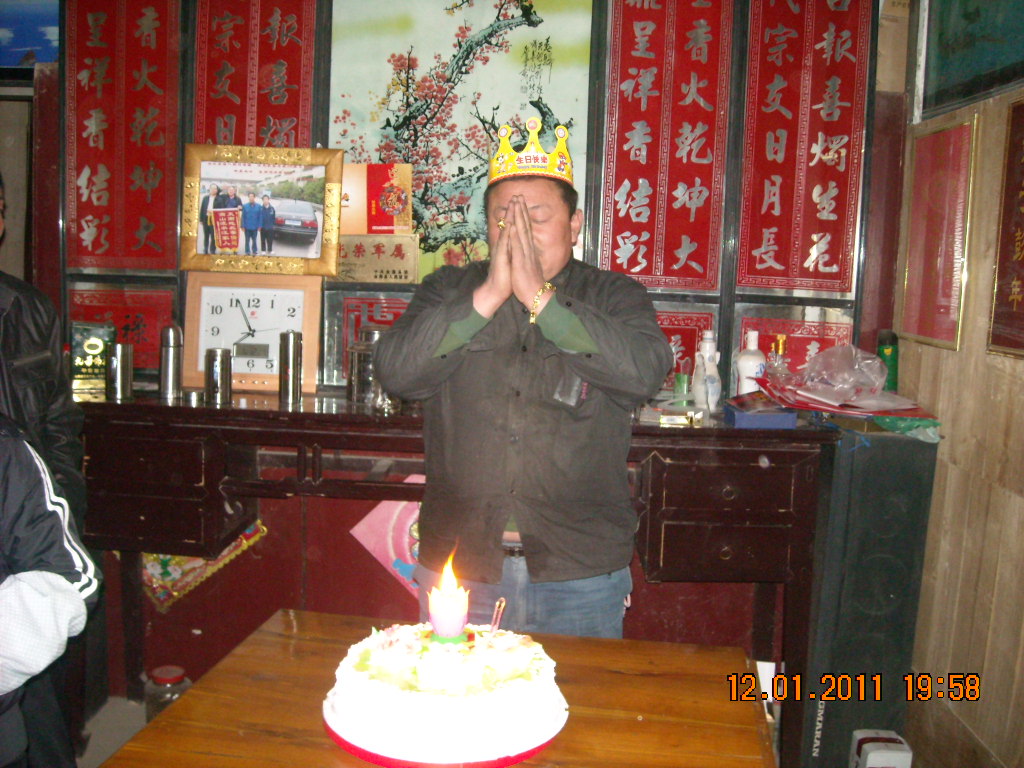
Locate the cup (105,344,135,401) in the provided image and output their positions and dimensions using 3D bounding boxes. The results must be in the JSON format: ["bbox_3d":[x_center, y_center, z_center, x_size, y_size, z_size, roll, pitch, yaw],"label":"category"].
[{"bbox_3d":[-1.175,-0.037,3.102,0.077,0.171,0.077,2,7,1],"label":"cup"}]

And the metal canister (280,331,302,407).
[{"bbox_3d":[-0.605,-0.045,2.850,0.063,0.190,0.063,2,8,3],"label":"metal canister"}]

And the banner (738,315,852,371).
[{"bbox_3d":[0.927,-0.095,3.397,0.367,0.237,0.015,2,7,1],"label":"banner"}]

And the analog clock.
[{"bbox_3d":[-0.841,-0.166,3.367,0.434,0.379,0.050,2,2,1],"label":"analog clock"}]

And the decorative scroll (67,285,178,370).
[{"bbox_3d":[-1.153,-0.167,3.065,0.323,0.249,0.020,2,8,3],"label":"decorative scroll"}]

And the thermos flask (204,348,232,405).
[{"bbox_3d":[-0.794,-0.024,2.816,0.070,0.144,0.070,2,8,0],"label":"thermos flask"}]

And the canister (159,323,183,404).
[{"bbox_3d":[-1.017,-0.061,3.096,0.067,0.233,0.067,2,7,1],"label":"canister"}]

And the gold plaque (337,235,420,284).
[{"bbox_3d":[-0.408,-0.363,2.987,0.283,0.139,0.018,2,8,3],"label":"gold plaque"}]

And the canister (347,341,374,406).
[{"bbox_3d":[-0.416,-0.031,2.897,0.076,0.162,0.076,2,8,3],"label":"canister"}]

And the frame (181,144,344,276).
[{"bbox_3d":[-0.800,-0.554,3.326,0.506,0.403,0.030,2,2,1],"label":"frame"}]

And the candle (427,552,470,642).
[{"bbox_3d":[-0.081,0.282,1.372,0.052,0.108,0.052,2,8,3],"label":"candle"}]

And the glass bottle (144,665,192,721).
[{"bbox_3d":[-0.998,0.920,3.005,0.134,0.187,0.134,2,8,3],"label":"glass bottle"}]

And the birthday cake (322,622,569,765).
[{"bbox_3d":[-0.097,0.444,1.552,0.368,0.092,0.368,2,7,1],"label":"birthday cake"}]

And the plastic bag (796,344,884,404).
[{"bbox_3d":[0.999,-0.023,3.136,0.250,0.165,0.200,2,7,1],"label":"plastic bag"}]

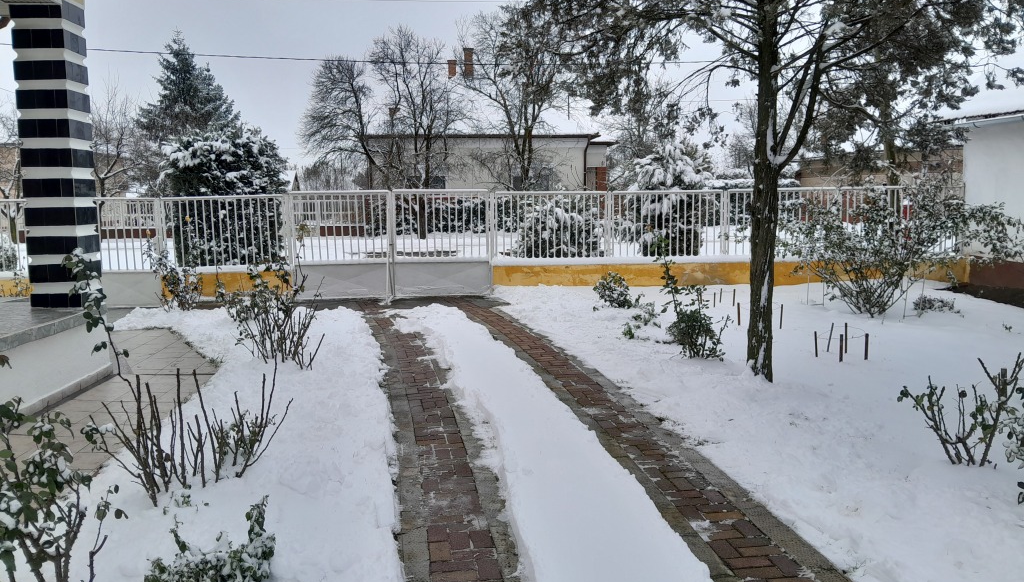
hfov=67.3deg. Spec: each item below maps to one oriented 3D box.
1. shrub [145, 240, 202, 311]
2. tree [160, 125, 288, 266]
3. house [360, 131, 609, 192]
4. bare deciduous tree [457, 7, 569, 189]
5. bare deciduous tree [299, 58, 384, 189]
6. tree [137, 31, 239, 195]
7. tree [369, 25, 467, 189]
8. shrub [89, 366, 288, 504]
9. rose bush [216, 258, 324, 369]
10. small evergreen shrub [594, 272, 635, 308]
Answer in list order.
[{"bbox_3d":[-4.460,-0.225,10.134,0.726,0.906,0.650,-1,7,-5],"label":"shrub"},{"bbox_3d":[-5.382,-1.630,14.398,2.397,2.881,2.300,-1,7,-5],"label":"tree"},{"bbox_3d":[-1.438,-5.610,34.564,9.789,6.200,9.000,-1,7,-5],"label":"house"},{"bbox_3d":[0.018,-5.998,27.995,4.077,8.342,3.800,-1,7,-5],"label":"bare deciduous tree"},{"bbox_3d":[-6.118,-4.980,27.598,3.086,6.607,3.000,-1,7,-5],"label":"bare deciduous tree"},{"bbox_3d":[-13.484,-6.331,31.958,4.493,8.617,4.600,-1,7,-5],"label":"tree"},{"bbox_3d":[-3.384,-5.547,27.537,3.404,7.661,3.400,-1,7,-5],"label":"tree"},{"bbox_3d":[-1.681,0.696,3.984,1.014,0.630,0.600,-1,7,-5],"label":"shrub"},{"bbox_3d":[-2.186,0.154,6.960,0.909,0.915,0.800,-1,7,-5],"label":"rose bush"},{"bbox_3d":[1.194,-0.016,8.960,0.443,0.423,0.450,-1,7,-5],"label":"small evergreen shrub"}]

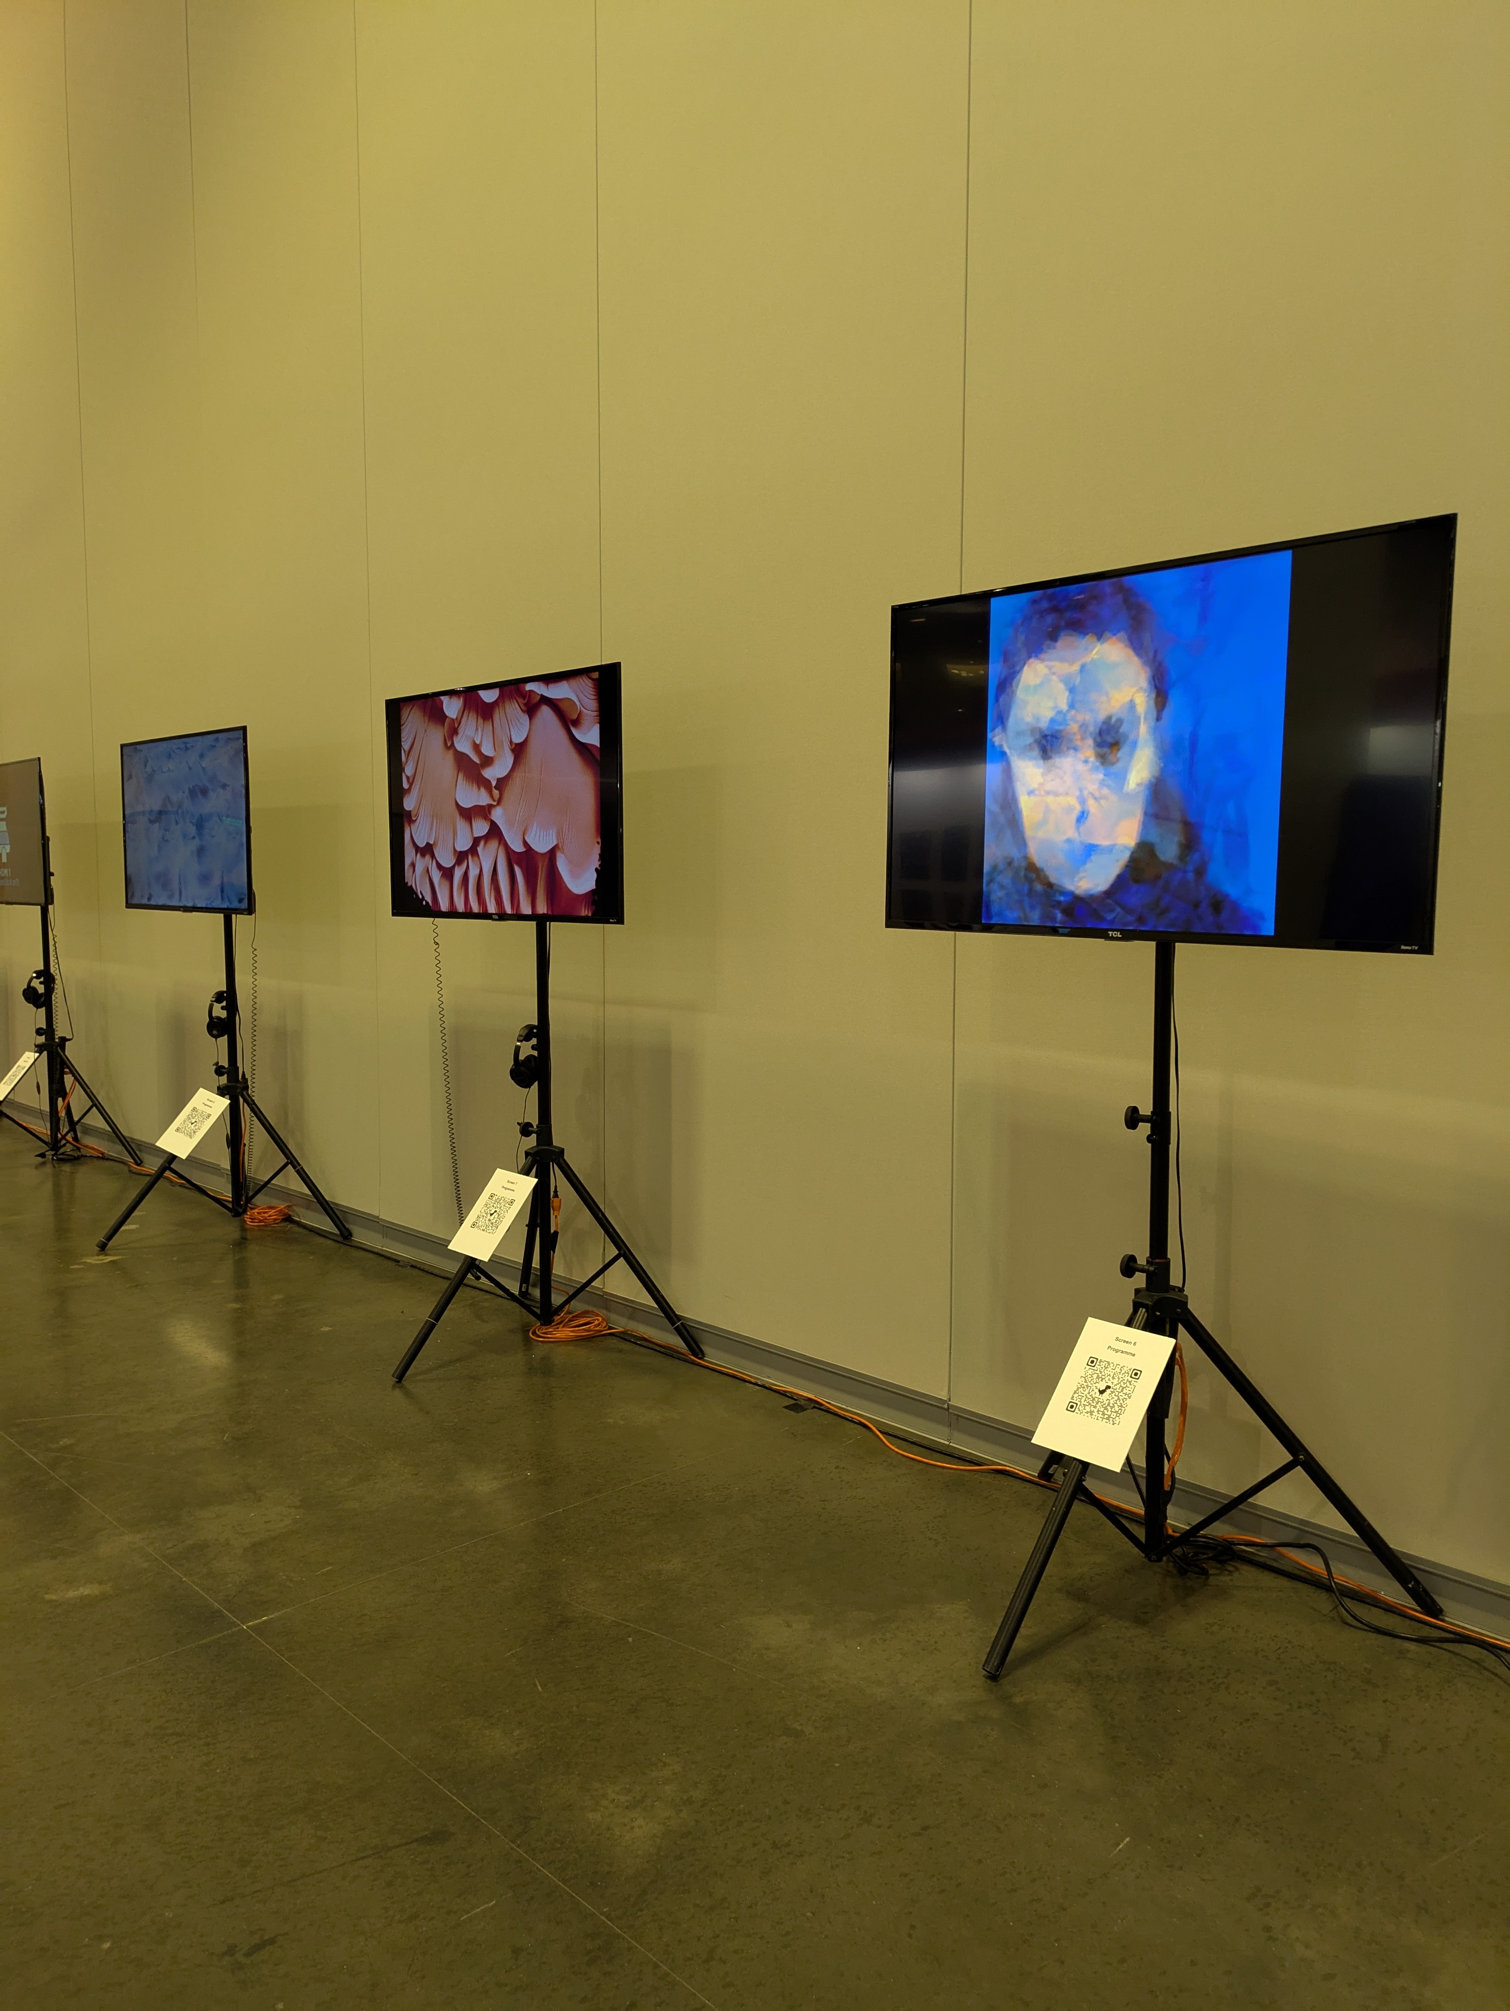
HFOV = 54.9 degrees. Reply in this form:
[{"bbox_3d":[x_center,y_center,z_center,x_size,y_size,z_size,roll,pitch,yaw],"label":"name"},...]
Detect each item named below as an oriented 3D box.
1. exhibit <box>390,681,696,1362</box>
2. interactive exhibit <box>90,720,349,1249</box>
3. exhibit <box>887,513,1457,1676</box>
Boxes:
[{"bbox_3d":[-0.788,0.058,4.530,0.829,2.088,1.235,-5,8,-44],"label":"exhibit"},{"bbox_3d":[-2.380,-0.081,6.072,0.867,2.063,1.236,-5,8,-44],"label":"interactive exhibit"},{"bbox_3d":[0.768,0.200,2.961,0.885,2.113,1.235,-5,7,-42],"label":"exhibit"}]

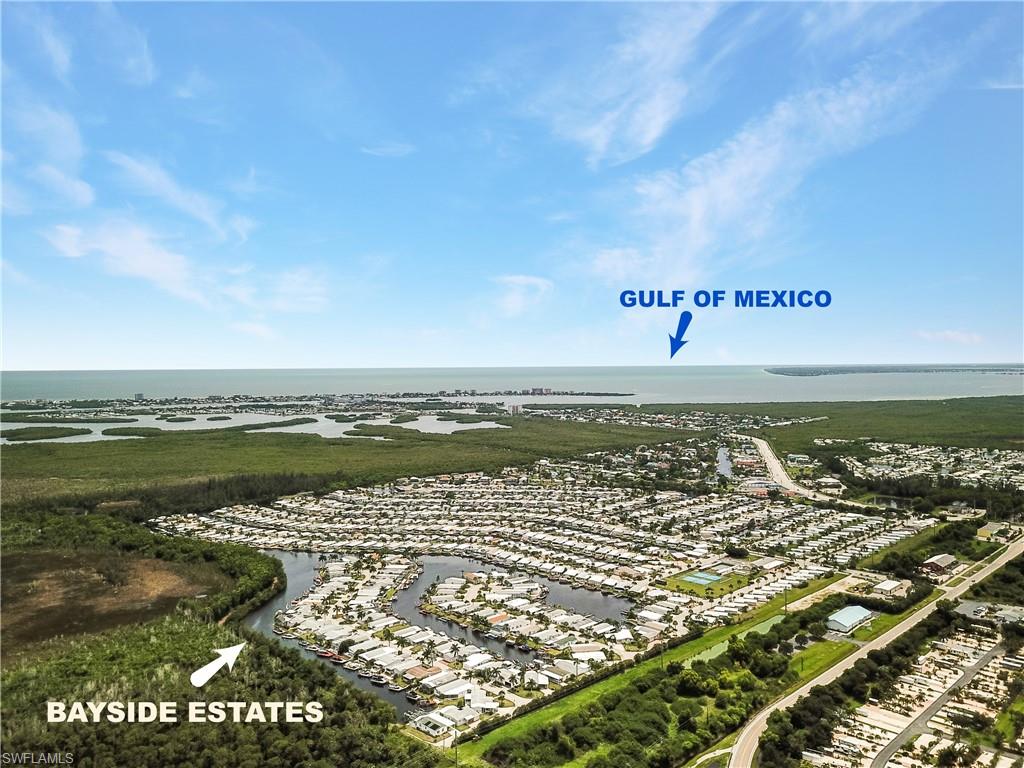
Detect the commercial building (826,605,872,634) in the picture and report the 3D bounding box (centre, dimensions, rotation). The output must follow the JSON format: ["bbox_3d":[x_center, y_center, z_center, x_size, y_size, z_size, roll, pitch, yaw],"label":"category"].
[{"bbox_3d":[251.008,174.886,574.578,45.600,7.572,18.096,-2,2,-44],"label":"commercial building"}]

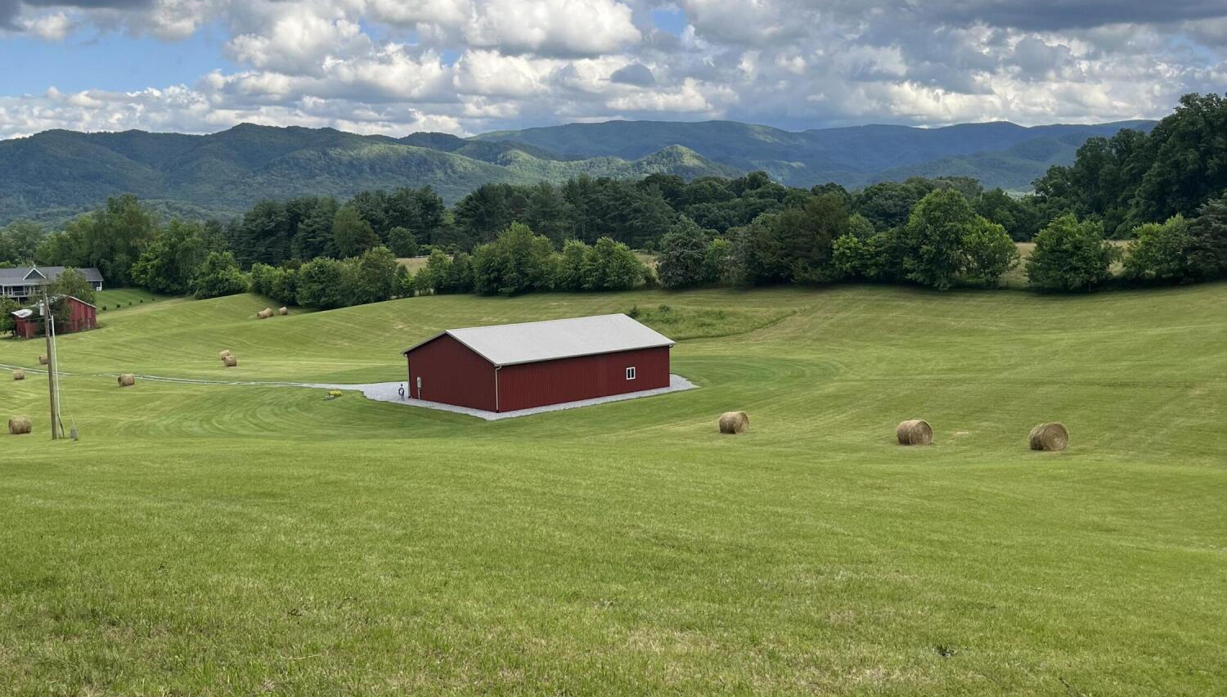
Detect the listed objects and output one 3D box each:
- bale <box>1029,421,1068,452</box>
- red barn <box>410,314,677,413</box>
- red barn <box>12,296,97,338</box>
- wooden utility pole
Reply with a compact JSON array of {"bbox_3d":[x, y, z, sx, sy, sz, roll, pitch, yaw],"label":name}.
[{"bbox_3d":[19.780,4.022,55.800,1.280,1.280,1.250,-3,6,-11],"label":"bale"},{"bbox_3d":[-6.019,0.749,102.188,18.537,5.901,13.042,-7,8,-41],"label":"red barn"},{"bbox_3d":[-87.828,-5.079,193.000,10.600,6.000,10.500,-5,7,-33],"label":"red barn"},{"bbox_3d":[-37.825,0.954,82.438,0.320,10.500,0.320,-4,7,-26],"label":"wooden utility pole"}]

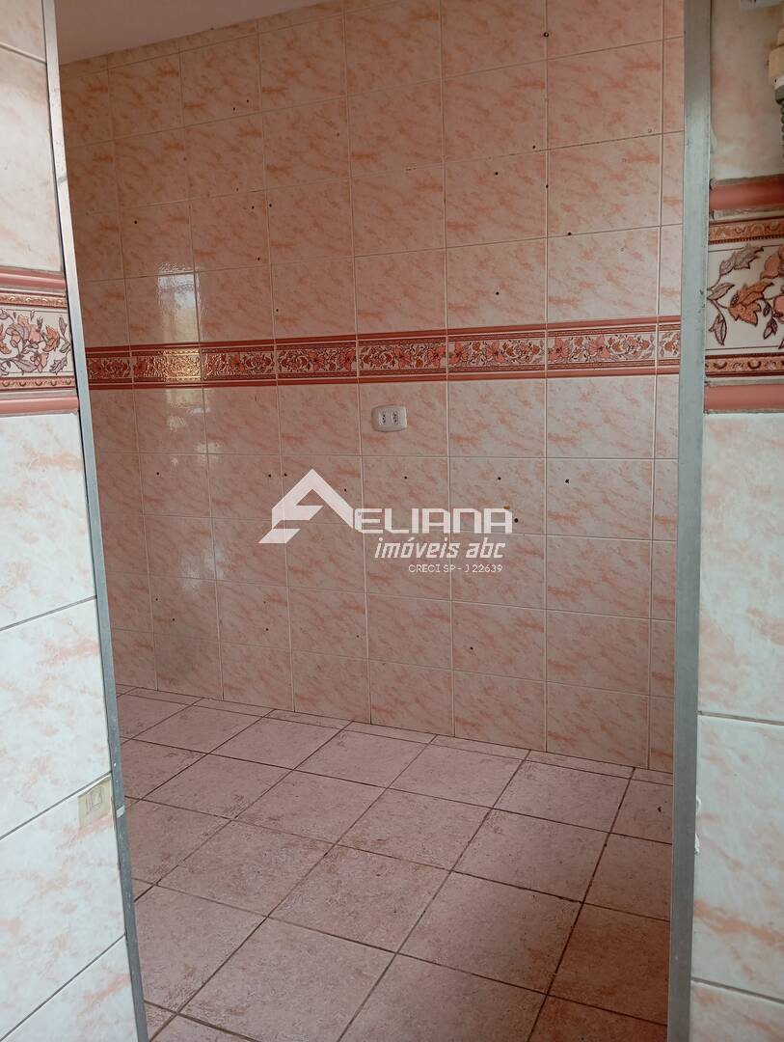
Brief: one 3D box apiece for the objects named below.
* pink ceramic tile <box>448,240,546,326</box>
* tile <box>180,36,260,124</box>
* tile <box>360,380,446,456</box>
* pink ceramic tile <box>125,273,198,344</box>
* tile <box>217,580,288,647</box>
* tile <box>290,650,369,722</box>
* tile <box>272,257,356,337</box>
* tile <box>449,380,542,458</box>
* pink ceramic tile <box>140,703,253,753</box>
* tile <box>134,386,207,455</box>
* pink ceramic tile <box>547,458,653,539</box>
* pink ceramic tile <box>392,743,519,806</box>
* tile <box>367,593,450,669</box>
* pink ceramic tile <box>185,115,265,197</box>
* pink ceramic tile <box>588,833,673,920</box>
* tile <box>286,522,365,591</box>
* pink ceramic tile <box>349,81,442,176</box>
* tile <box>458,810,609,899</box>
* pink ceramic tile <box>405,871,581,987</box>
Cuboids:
[{"bbox_3d":[0.331,-0.748,2.683,0.331,0.251,0.010,3,11,25],"label":"pink ceramic tile"},{"bbox_3d":[-0.600,-1.541,2.969,0.331,0.251,0.010,3,11,25],"label":"tile"},{"bbox_3d":[0.041,-0.346,2.883,0.330,0.250,0.010,3,11,25],"label":"tile"},{"bbox_3d":[-0.877,-0.804,3.225,0.330,0.254,0.010,3,11,25],"label":"pink ceramic tile"},{"bbox_3d":[-0.541,0.366,3.287,0.329,0.248,0.010,3,11,25],"label":"tile"},{"bbox_3d":[-0.232,0.628,3.202,0.331,0.251,0.010,3,11,25],"label":"tile"},{"bbox_3d":[-0.275,-0.777,2.960,0.331,0.251,0.010,3,11,25],"label":"tile"},{"bbox_3d":[0.346,-0.336,2.774,0.332,0.254,0.010,3,11,25],"label":"tile"},{"bbox_3d":[-0.717,0.780,3.158,0.339,0.010,0.339,3,11,25],"label":"pink ceramic tile"},{"bbox_3d":[-0.872,-0.394,3.330,0.332,0.254,0.010,3,11,25],"label":"tile"},{"bbox_3d":[0.651,-0.070,2.649,0.329,0.248,0.010,3,11,25],"label":"pink ceramic tile"},{"bbox_3d":[0.215,0.824,2.730,0.338,0.010,0.338,3,11,25],"label":"pink ceramic tile"},{"bbox_3d":[0.063,0.395,3.011,0.329,0.248,0.010,3,11,25],"label":"tile"},{"bbox_3d":[-0.591,-1.288,3.000,0.329,0.248,0.010,3,11,25],"label":"pink ceramic tile"},{"bbox_3d":[0.700,0.921,2.162,0.341,0.010,0.340,3,11,25],"label":"pink ceramic tile"},{"bbox_3d":[-0.246,0.134,3.119,0.330,0.249,0.010,3,11,25],"label":"tile"},{"bbox_3d":[0.012,-1.255,2.719,0.330,0.250,0.010,3,11,24],"label":"pink ceramic tile"},{"bbox_3d":[0.379,0.886,2.256,0.336,0.010,0.335,3,11,25],"label":"tile"},{"bbox_3d":[0.242,0.964,1.998,0.341,0.010,0.340,3,11,25],"label":"pink ceramic tile"}]

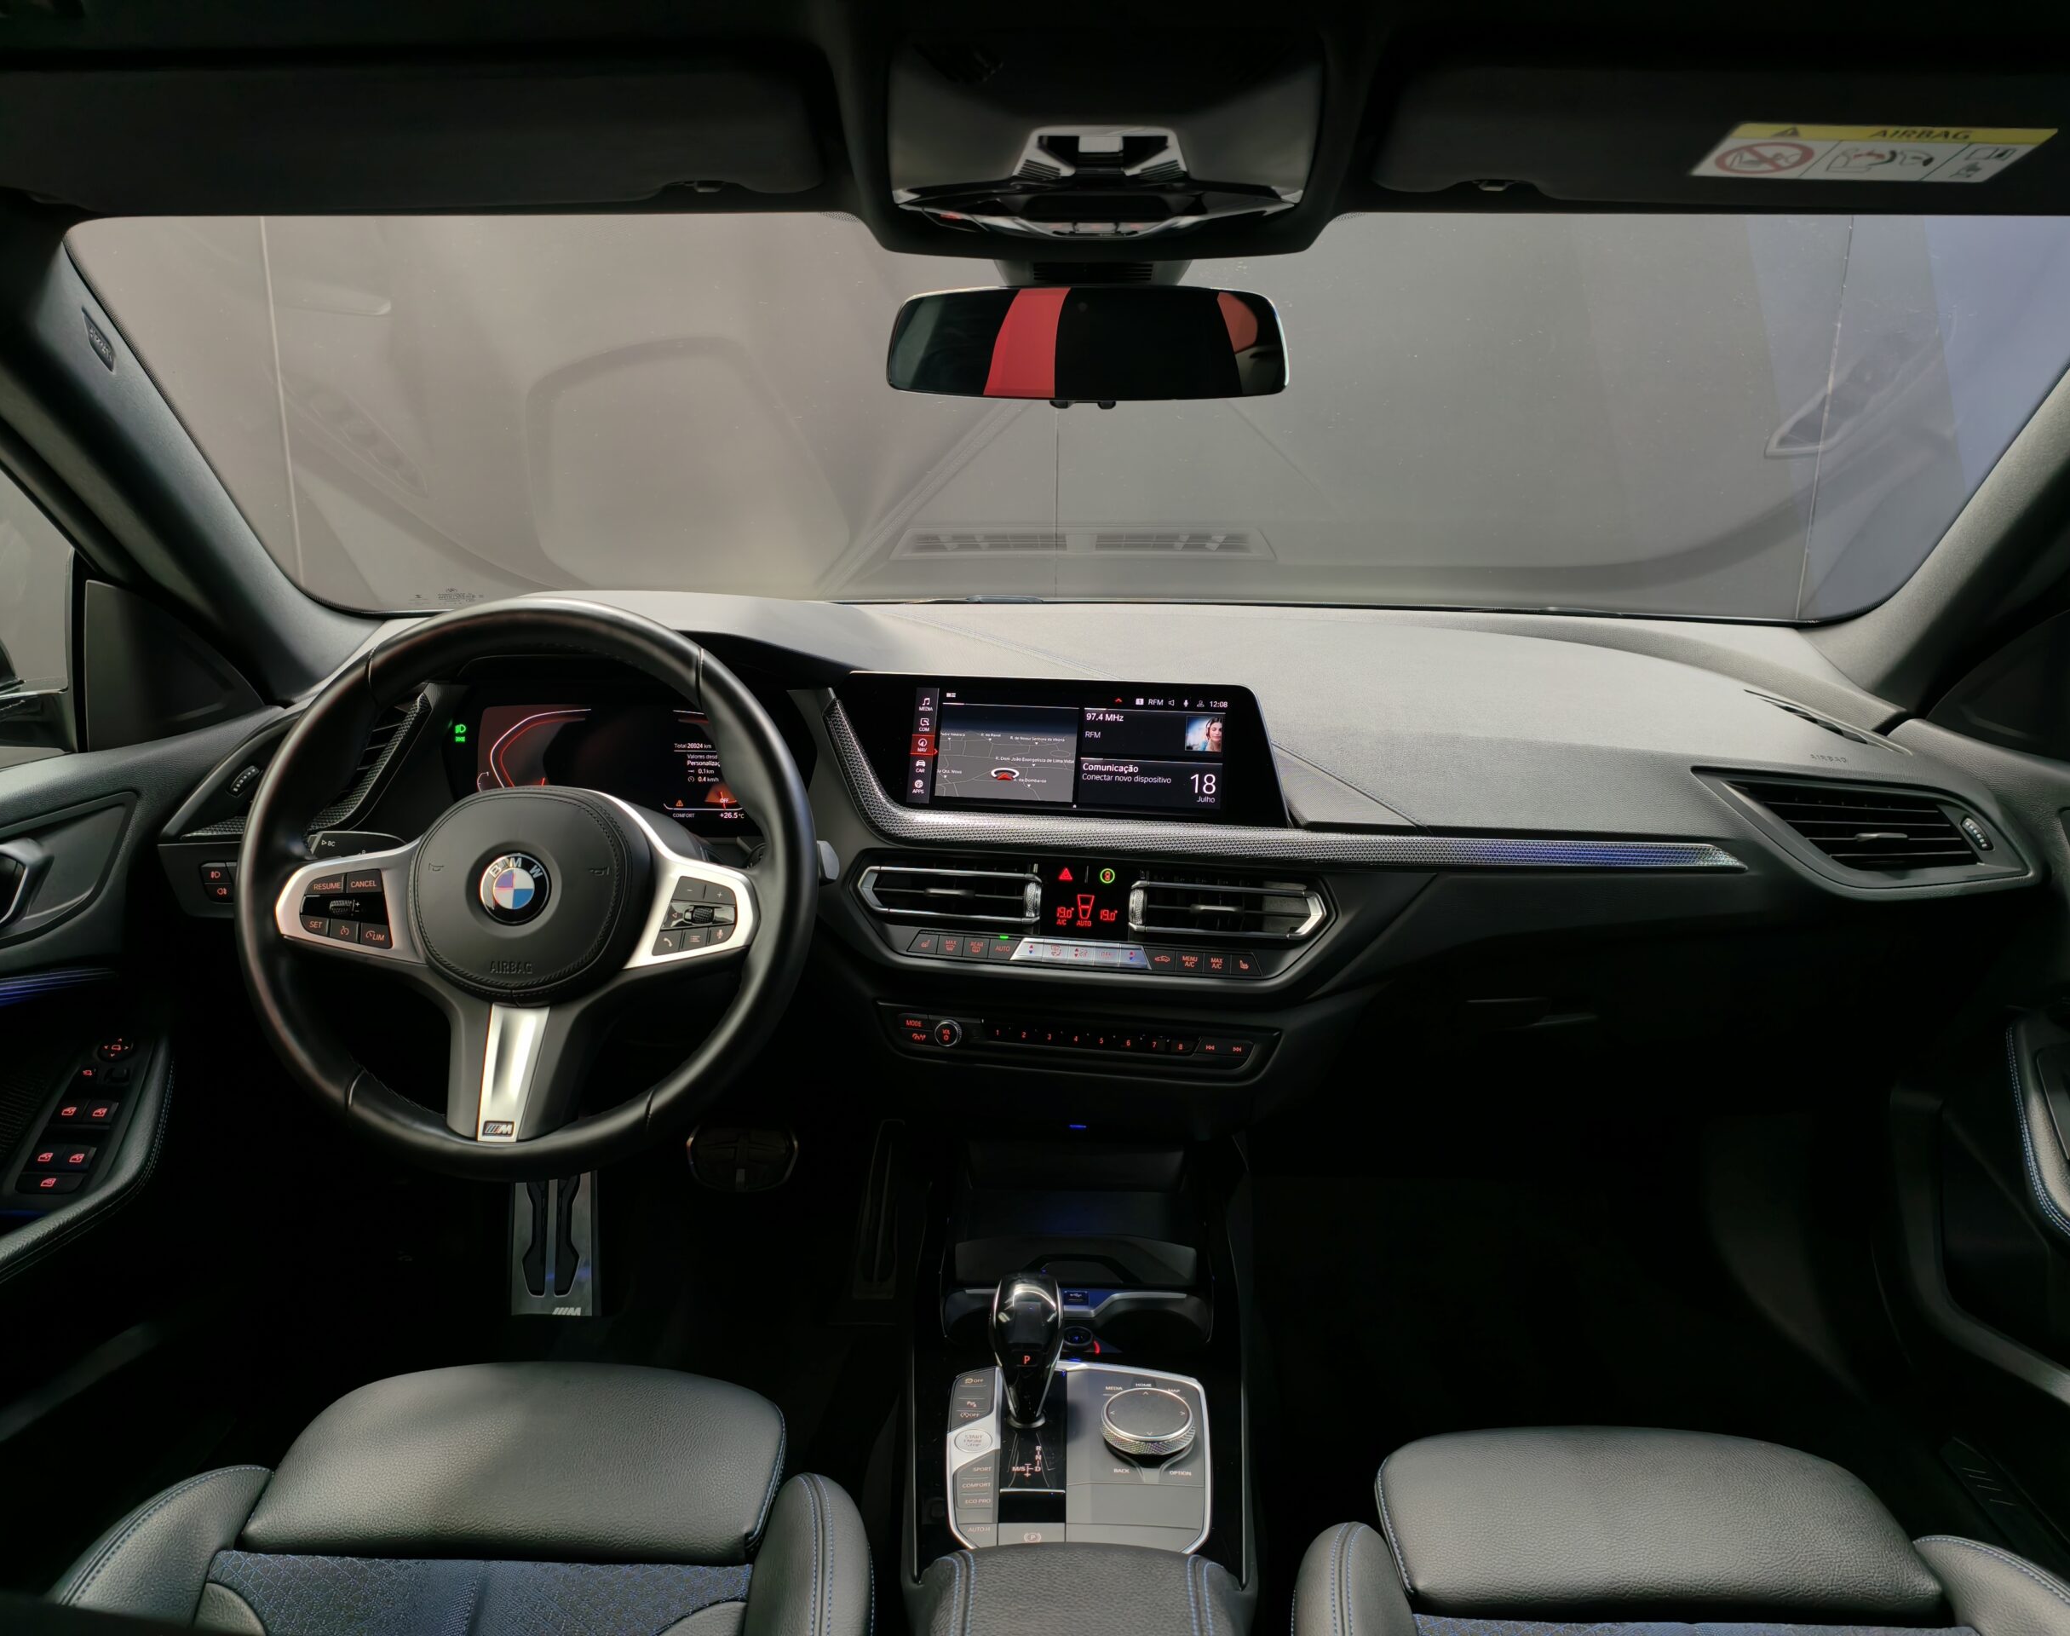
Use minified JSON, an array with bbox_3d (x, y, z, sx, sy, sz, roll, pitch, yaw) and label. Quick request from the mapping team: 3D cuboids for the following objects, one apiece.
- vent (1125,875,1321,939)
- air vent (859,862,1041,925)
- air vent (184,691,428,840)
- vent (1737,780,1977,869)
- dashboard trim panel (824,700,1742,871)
[{"bbox_3d":[0.149,0.069,1.127,0.148,0.039,0.045,2,9,7],"label":"vent"},{"bbox_3d":[-0.067,0.059,1.143,0.140,0.037,0.045,2,9,7],"label":"air vent"},{"bbox_3d":[-0.578,-0.041,1.150,0.170,0.112,0.060,1,2,0],"label":"air vent"},{"bbox_3d":[0.611,0.007,1.084,0.160,0.066,0.060,1,-1,3],"label":"vent"},{"bbox_3d":[0.178,-0.028,1.107,0.675,0.110,0.060,2,4,4],"label":"dashboard trim panel"}]

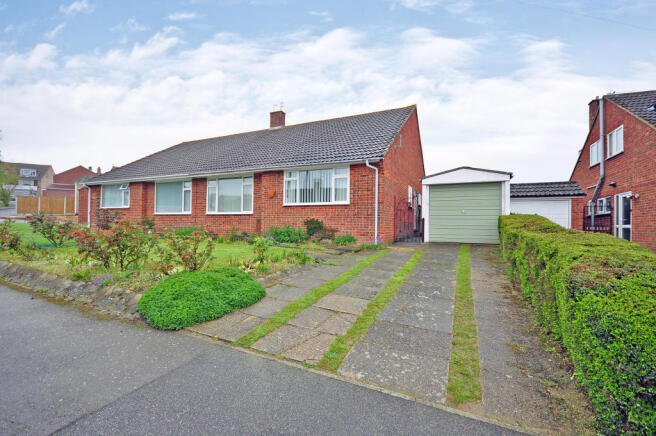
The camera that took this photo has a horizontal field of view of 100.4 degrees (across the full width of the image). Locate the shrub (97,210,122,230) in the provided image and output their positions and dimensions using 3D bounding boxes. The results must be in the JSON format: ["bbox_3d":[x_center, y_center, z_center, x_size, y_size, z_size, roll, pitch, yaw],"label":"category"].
[{"bbox_3d":[-10.207,0.070,12.700,0.970,1.040,0.950,1,1,25],"label":"shrub"}]

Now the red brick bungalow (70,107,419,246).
[{"bbox_3d":[-3.161,-2.728,17.410,16.778,6.707,13.270,1,1,25],"label":"red brick bungalow"}]

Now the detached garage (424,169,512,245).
[{"bbox_3d":[5.398,-0.428,10.982,2.550,2.444,5.150,1,1,25],"label":"detached garage"}]

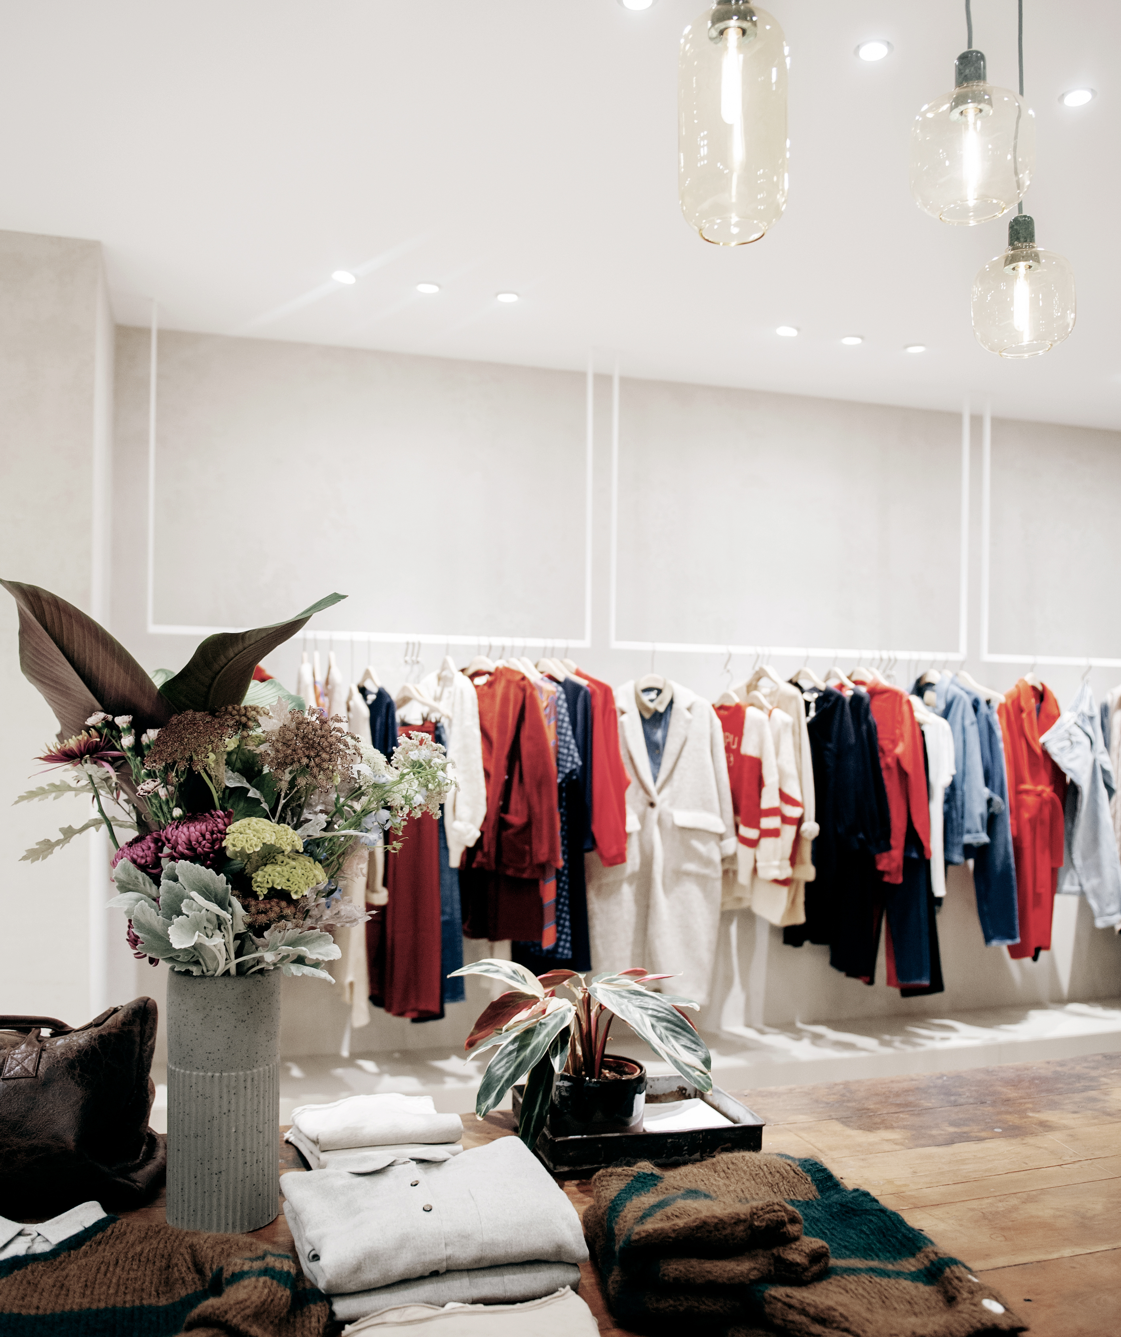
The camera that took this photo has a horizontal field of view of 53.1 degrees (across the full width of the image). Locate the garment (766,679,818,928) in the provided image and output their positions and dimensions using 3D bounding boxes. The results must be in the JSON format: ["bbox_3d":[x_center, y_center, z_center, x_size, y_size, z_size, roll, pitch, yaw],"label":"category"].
[{"bbox_3d":[0.777,0.485,4.077,0.200,0.840,0.450,2,-1,-26],"label":"garment"}]

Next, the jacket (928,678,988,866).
[{"bbox_3d":[1.478,0.377,4.282,0.180,0.670,0.460,2,-1,-20],"label":"jacket"}]

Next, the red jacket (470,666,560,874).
[{"bbox_3d":[-0.154,0.340,3.821,0.170,0.698,0.430,2,-1,-31],"label":"red jacket"}]

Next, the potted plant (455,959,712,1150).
[{"bbox_3d":[0.031,0.532,1.570,0.340,0.250,0.280,2,-1,-16],"label":"potted plant"}]

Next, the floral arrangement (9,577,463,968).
[{"bbox_3d":[-0.404,0.136,1.360,0.500,0.460,0.400,2,-1,-16],"label":"floral arrangement"}]

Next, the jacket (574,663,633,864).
[{"bbox_3d":[0.080,0.341,3.873,0.180,0.650,0.450,2,-2,-36],"label":"jacket"}]

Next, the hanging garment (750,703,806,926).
[{"bbox_3d":[0.788,0.511,4.109,0.130,0.791,0.420,1,-1,-17],"label":"hanging garment"}]

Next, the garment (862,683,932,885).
[{"bbox_3d":[1.268,0.419,4.260,0.140,0.751,0.410,1,-1,-17],"label":"garment"}]

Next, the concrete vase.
[{"bbox_3d":[-0.400,0.494,1.340,0.135,0.291,0.135,1,-1,-17],"label":"concrete vase"}]

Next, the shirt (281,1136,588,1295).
[{"bbox_3d":[-0.145,0.601,1.245,0.275,0.055,0.245,2,-1,-18],"label":"shirt"}]

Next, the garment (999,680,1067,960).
[{"bbox_3d":[1.861,0.570,4.440,0.160,1.077,0.420,1,-1,-17],"label":"garment"}]

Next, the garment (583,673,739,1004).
[{"bbox_3d":[0.352,0.594,3.974,0.463,1.124,0.240,1,-1,-12],"label":"garment"}]

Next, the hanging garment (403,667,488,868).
[{"bbox_3d":[-0.375,0.327,3.740,0.180,0.660,0.460,2,-1,-32],"label":"hanging garment"}]

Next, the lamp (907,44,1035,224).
[{"bbox_3d":[0.484,-0.624,1.320,0.138,0.190,0.138,1,-1,0],"label":"lamp"}]

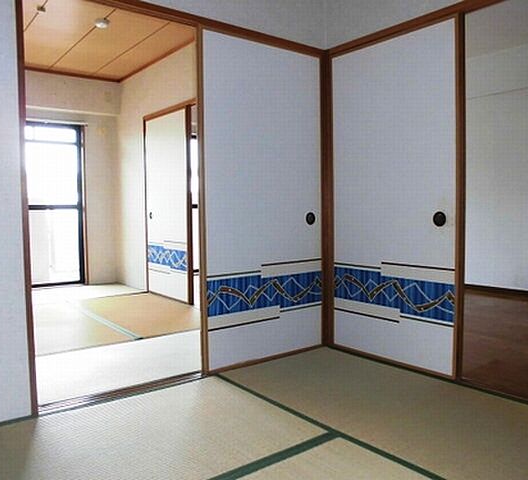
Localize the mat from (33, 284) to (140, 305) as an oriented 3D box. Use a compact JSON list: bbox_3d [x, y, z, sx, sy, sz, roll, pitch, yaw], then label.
[{"bbox_3d":[-2.193,0.600,4.971,1.740,0.035,0.870,-3,4,-38],"label":"mat"}]

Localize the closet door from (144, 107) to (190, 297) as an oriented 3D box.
[{"bbox_3d":[-0.974,-0.317,4.799,0.035,1.790,0.920,-3,4,-38],"label":"closet door"}]

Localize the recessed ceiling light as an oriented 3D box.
[{"bbox_3d":[-1.355,-1.792,4.011,0.130,0.040,0.130,-3,4,-38],"label":"recessed ceiling light"}]

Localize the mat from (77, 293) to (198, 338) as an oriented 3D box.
[{"bbox_3d":[-1.041,0.631,4.203,0.880,0.035,1.740,-3,4,-38],"label":"mat"}]

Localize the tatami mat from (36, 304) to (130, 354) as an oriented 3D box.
[{"bbox_3d":[-1.732,0.668,3.664,0.880,0.035,1.740,-3,4,-38],"label":"tatami mat"}]

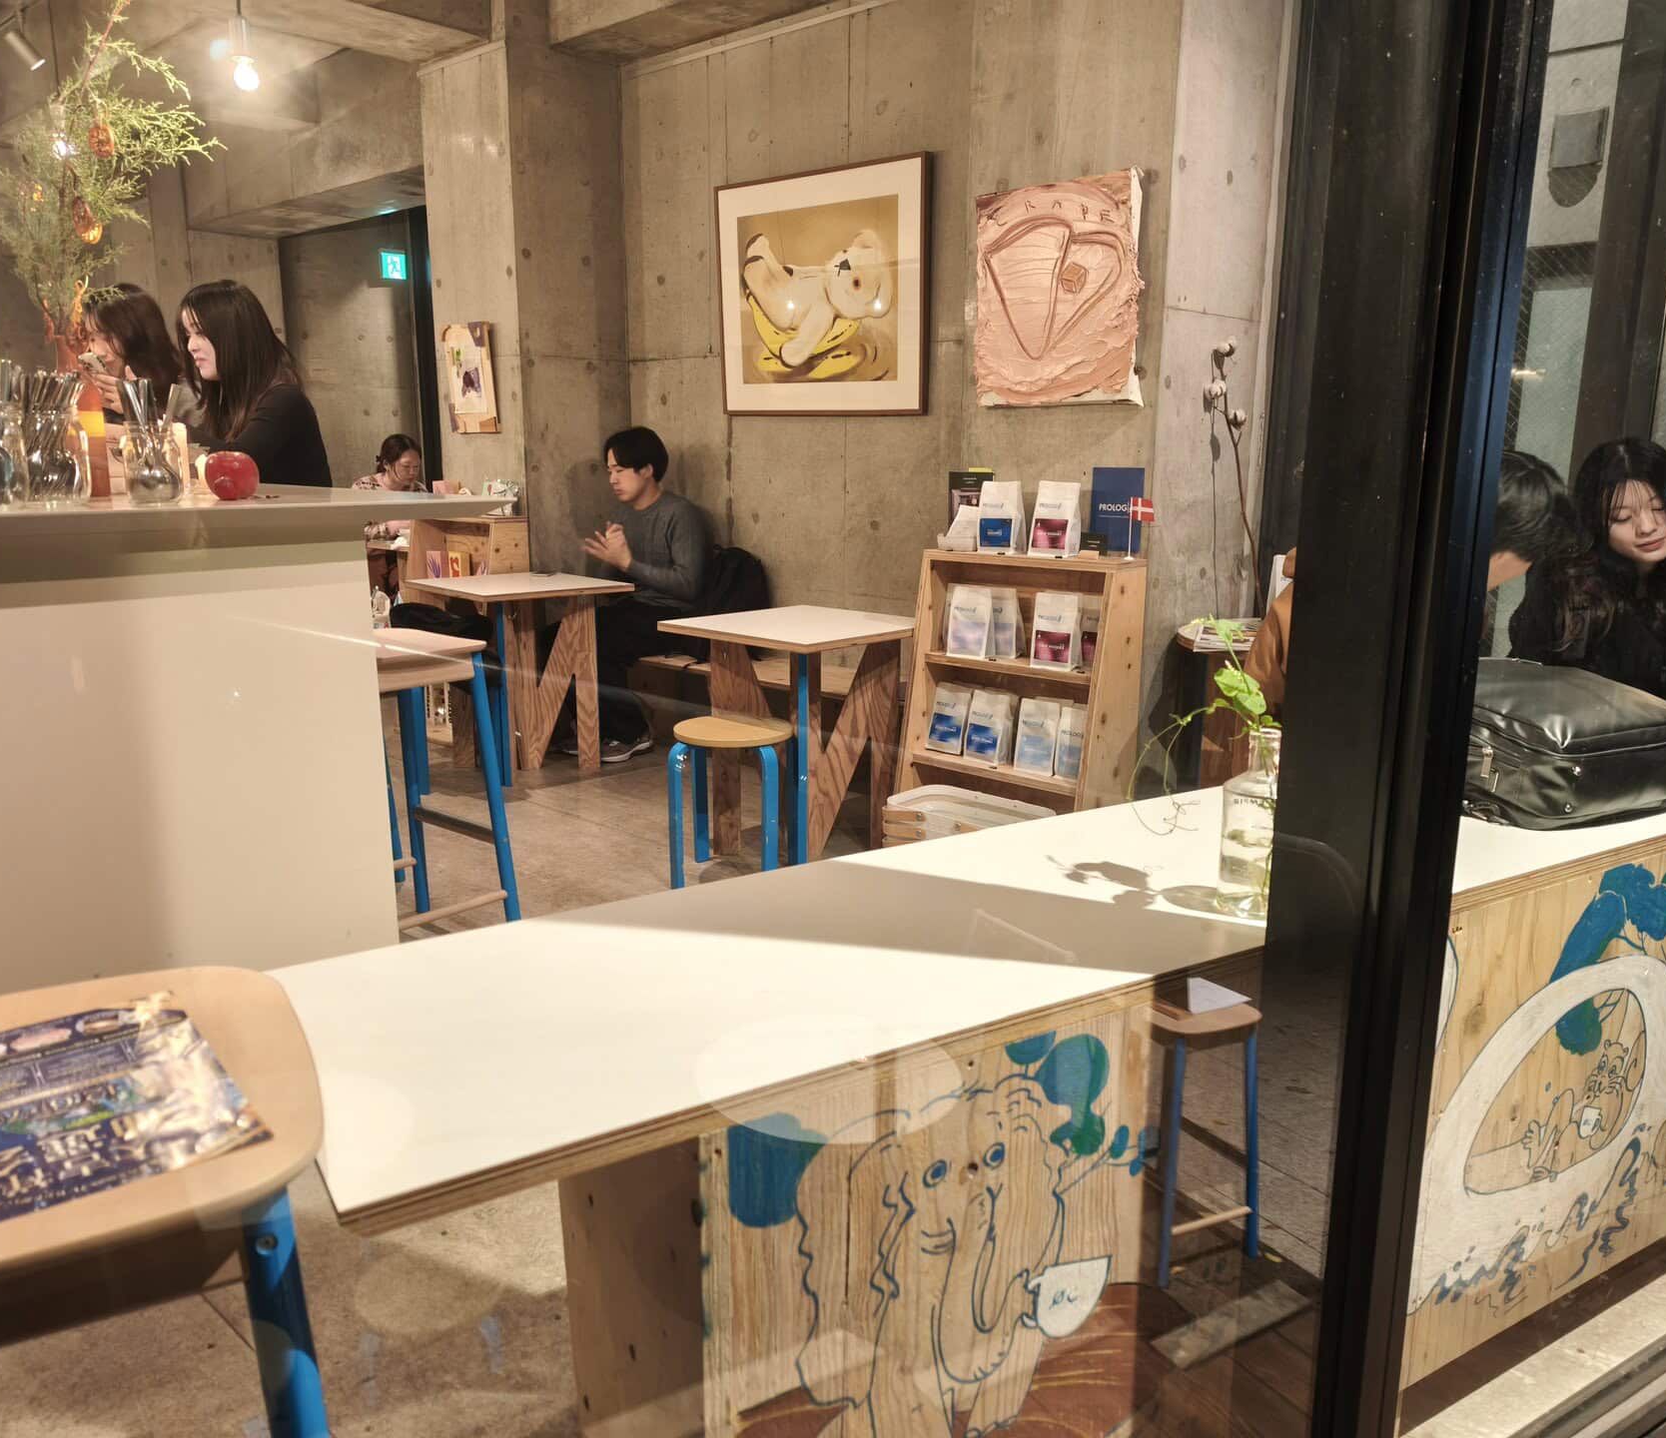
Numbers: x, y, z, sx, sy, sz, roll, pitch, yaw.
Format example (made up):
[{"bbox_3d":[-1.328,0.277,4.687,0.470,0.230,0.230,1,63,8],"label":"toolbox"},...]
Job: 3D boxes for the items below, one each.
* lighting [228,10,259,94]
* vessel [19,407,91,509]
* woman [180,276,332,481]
[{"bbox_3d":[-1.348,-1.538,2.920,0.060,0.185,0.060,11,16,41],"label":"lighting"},{"bbox_3d":[-1.159,-0.389,1.890,0.106,0.142,0.106,11,16,41],"label":"vessel"},{"bbox_3d":[-1.447,-0.442,3.179,0.650,1.250,0.470,-9,15,-37],"label":"woman"}]

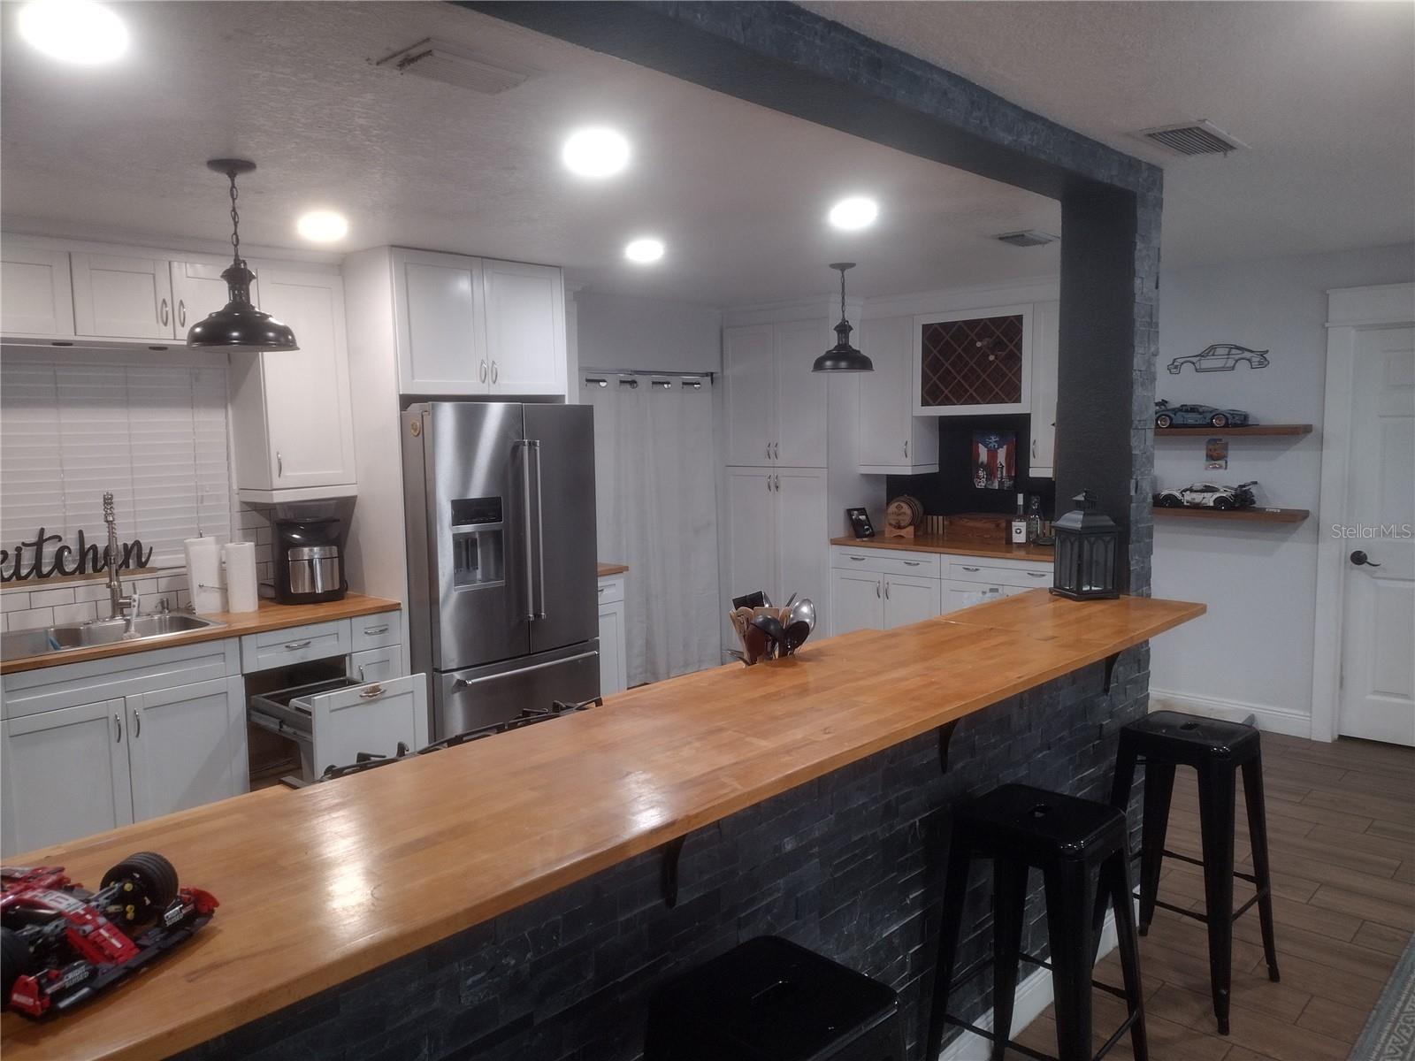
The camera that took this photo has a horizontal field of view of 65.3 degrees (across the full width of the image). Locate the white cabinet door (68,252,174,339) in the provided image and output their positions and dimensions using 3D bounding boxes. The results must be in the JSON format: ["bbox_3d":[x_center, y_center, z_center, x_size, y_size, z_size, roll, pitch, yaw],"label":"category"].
[{"bbox_3d":[-2.229,-0.888,4.209,0.025,0.300,0.357,4,8,42],"label":"white cabinet door"}]

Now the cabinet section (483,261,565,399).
[{"bbox_3d":[-1.060,-0.956,5.354,0.580,0.608,0.458,4,8,43],"label":"cabinet section"}]

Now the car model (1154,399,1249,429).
[{"bbox_3d":[2.526,-0.605,5.701,0.470,0.138,0.200,4,8,41],"label":"car model"}]

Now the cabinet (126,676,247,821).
[{"bbox_3d":[-2.079,0.862,4.203,0.560,0.628,0.419,4,8,41],"label":"cabinet"}]

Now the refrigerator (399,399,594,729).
[{"bbox_3d":[-1.067,0.289,5.269,0.740,1.770,0.901,4,8,43],"label":"refrigerator"}]

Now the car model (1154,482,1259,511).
[{"bbox_3d":[2.562,-0.187,5.718,0.500,0.140,0.200,4,8,41],"label":"car model"}]

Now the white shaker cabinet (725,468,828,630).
[{"bbox_3d":[0.656,0.230,7.498,0.865,1.340,0.610,4,8,43],"label":"white shaker cabinet"}]

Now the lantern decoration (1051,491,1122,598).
[{"bbox_3d":[1.169,0.039,3.416,0.148,0.332,0.148,-3,6,-18],"label":"lantern decoration"}]

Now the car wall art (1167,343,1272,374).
[{"bbox_3d":[2.644,-0.895,5.727,0.500,0.147,0.015,4,8,41],"label":"car wall art"}]

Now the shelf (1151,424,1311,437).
[{"bbox_3d":[2.686,-0.519,5.813,0.854,0.039,0.210,4,8,43],"label":"shelf"}]

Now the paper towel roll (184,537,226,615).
[{"bbox_3d":[-2.018,0.182,4.455,0.140,0.296,0.140,-1,6,0],"label":"paper towel roll"}]

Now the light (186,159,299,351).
[{"bbox_3d":[-1.321,-0.768,3.105,0.312,0.498,0.312,4,8,41],"label":"light"}]

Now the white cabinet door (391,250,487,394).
[{"bbox_3d":[-1.171,-0.904,4.851,0.025,0.610,0.467,4,8,42],"label":"white cabinet door"}]

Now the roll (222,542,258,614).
[{"bbox_3d":[-1.907,0.193,4.520,0.120,0.280,0.120,-1,6,0],"label":"roll"}]

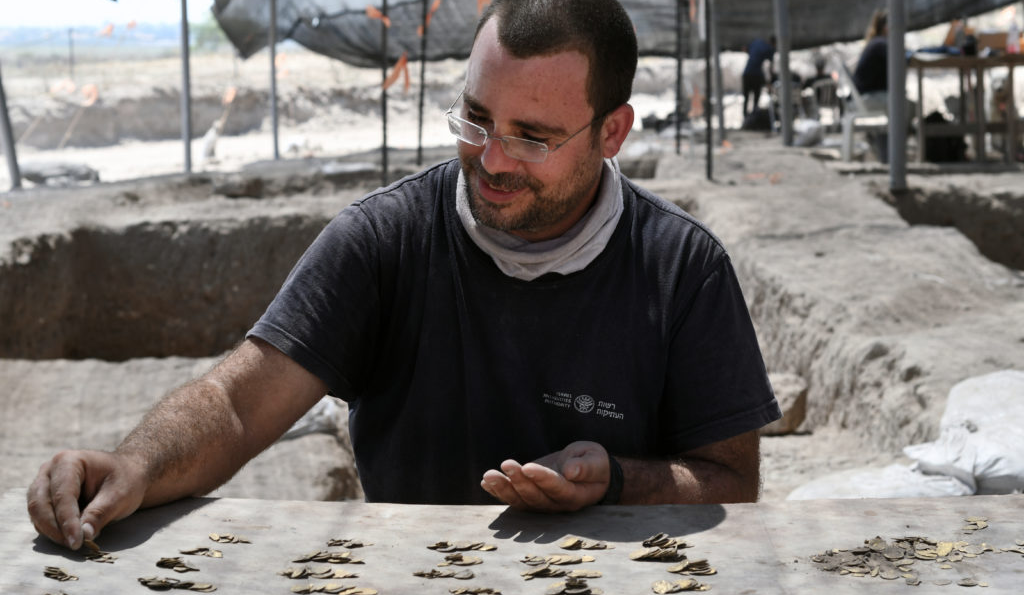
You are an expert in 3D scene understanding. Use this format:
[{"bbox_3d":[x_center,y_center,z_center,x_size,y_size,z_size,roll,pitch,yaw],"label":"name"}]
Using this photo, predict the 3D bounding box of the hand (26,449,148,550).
[{"bbox_3d":[-0.387,0.183,1.950,0.092,0.088,0.130,6,9,40],"label":"hand"}]

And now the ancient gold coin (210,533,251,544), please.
[{"bbox_3d":[-0.255,0.217,1.925,0.037,0.008,0.020,0,7,0],"label":"ancient gold coin"}]

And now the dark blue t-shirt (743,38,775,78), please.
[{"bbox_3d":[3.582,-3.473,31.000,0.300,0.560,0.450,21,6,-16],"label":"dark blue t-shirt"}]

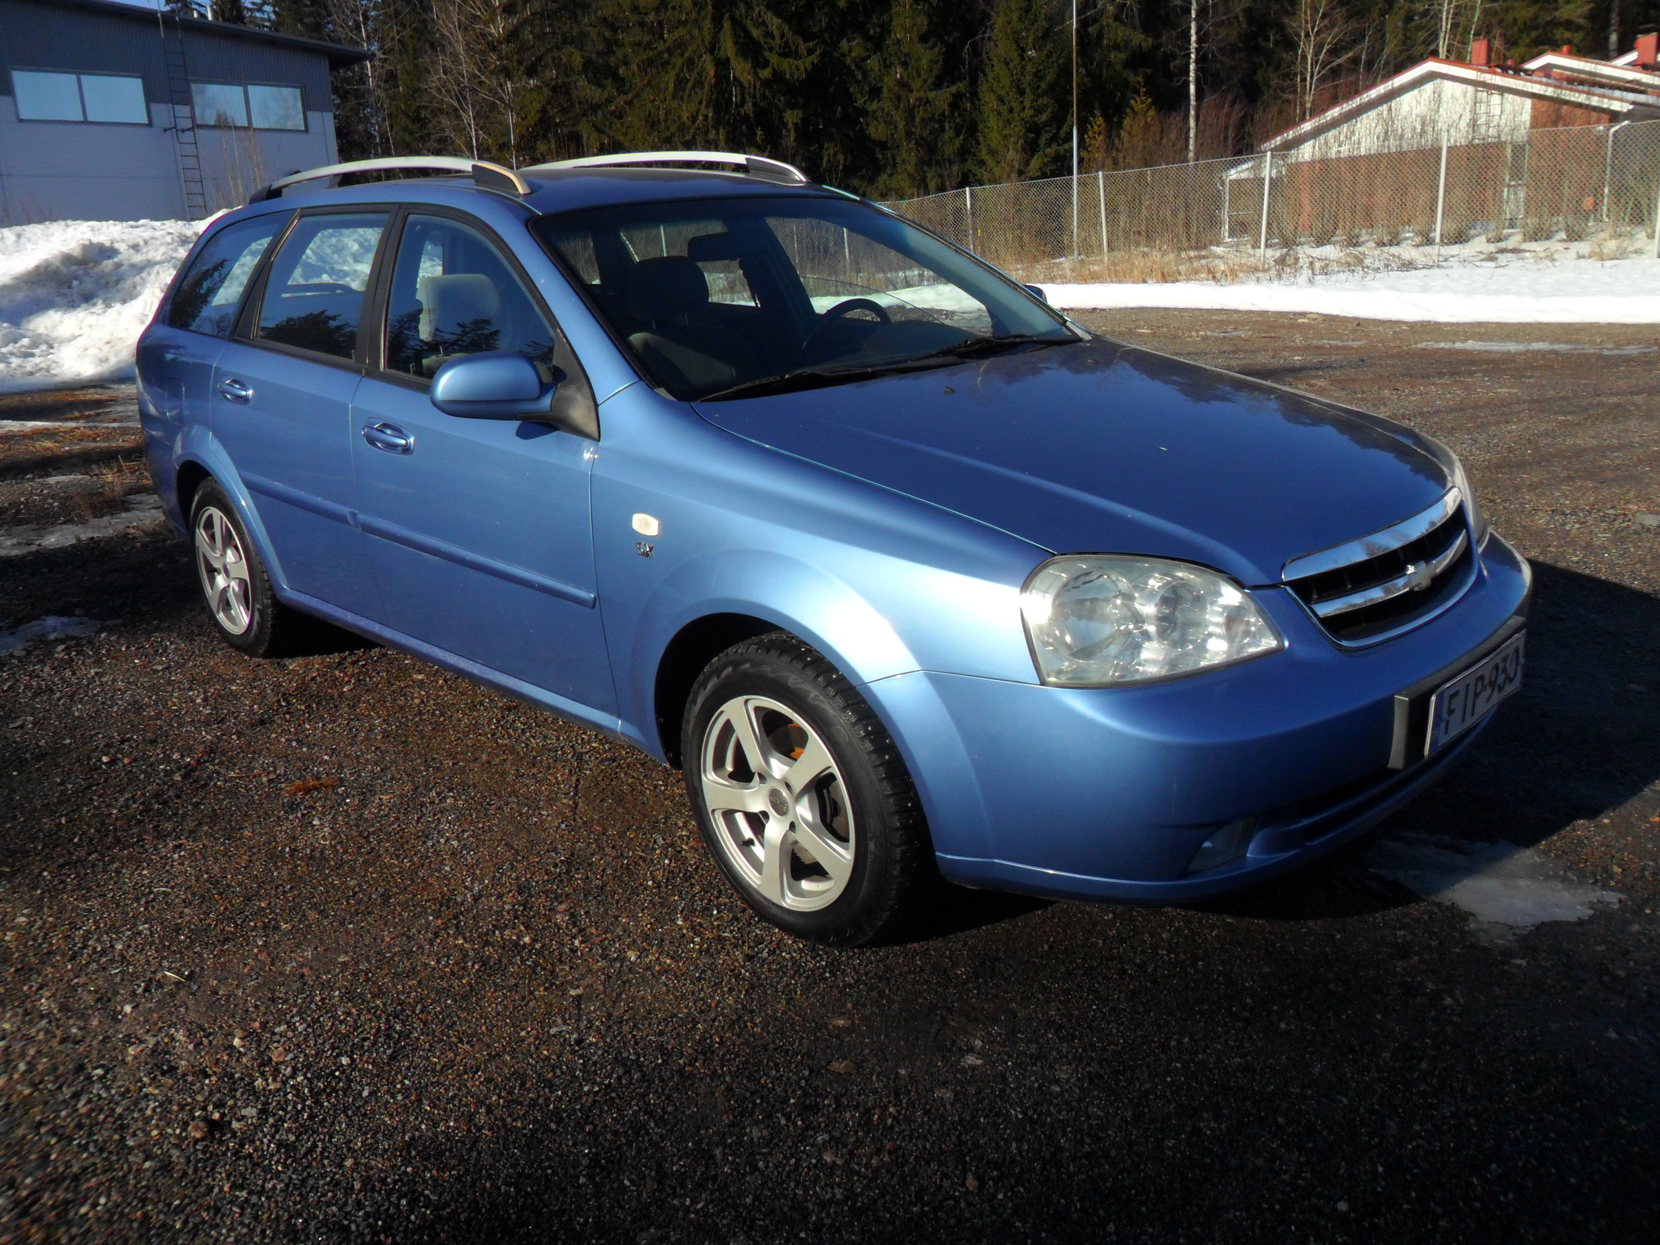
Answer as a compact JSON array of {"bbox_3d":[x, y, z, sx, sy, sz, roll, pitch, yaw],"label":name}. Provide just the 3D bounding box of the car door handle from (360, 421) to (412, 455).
[{"bbox_3d":[-1.089,-0.450,3.178,0.055,0.080,0.230,-18,24,-42],"label":"car door handle"}]

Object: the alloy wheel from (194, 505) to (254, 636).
[{"bbox_3d":[-1.884,-0.182,4.205,0.180,0.420,0.420,-18,24,-42],"label":"alloy wheel"}]

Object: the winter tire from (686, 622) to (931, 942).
[{"bbox_3d":[-0.036,0.313,2.444,0.200,0.600,0.600,-18,24,-42],"label":"winter tire"}]

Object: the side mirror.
[{"bbox_3d":[-0.667,-0.475,2.610,0.220,0.150,0.160,-18,24,-42],"label":"side mirror"}]

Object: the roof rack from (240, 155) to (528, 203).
[{"bbox_3d":[-1.318,-1.250,3.677,0.070,0.125,1.680,-18,24,-42],"label":"roof rack"}]

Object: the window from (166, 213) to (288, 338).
[{"bbox_3d":[-1.938,-1.098,4.096,0.045,0.380,0.930,8,5,-42],"label":"window"}]

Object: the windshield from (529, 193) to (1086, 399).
[{"bbox_3d":[-0.002,-0.830,3.143,1.400,0.100,0.880,-18,52,-42],"label":"windshield"}]

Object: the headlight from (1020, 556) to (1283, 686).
[{"bbox_3d":[0.512,-0.011,1.996,0.410,0.210,0.290,-18,24,-42],"label":"headlight"}]

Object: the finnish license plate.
[{"bbox_3d":[1.139,0.120,2.270,0.442,0.118,0.012,-18,24,-42],"label":"finnish license plate"}]

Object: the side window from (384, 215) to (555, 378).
[{"bbox_3d":[-0.839,-0.764,3.019,0.820,0.410,0.045,15,4,43],"label":"side window"}]

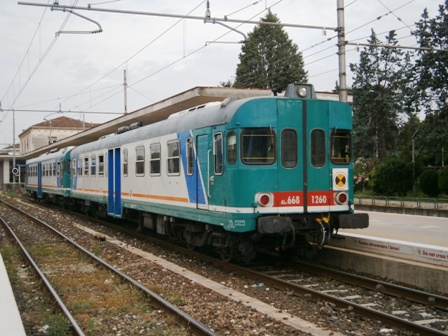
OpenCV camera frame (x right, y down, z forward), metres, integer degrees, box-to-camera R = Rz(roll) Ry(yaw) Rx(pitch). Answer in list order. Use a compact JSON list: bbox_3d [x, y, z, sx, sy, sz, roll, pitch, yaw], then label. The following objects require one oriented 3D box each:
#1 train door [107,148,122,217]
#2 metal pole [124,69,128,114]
[{"bbox_3d":[-3.863,0.518,21.499,0.090,2.300,1.700,0,-1,-24],"label":"train door"},{"bbox_3d":[-6.768,-2.390,42.153,0.220,8.860,0.220,0,-1,-24],"label":"metal pole"}]

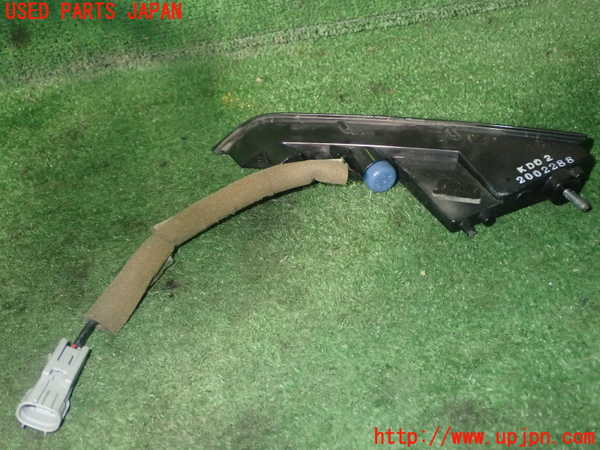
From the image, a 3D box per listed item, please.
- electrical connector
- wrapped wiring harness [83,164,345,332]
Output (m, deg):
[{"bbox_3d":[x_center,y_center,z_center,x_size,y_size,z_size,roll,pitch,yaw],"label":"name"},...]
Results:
[{"bbox_3d":[-0.138,0.093,0.414,0.029,0.019,0.048,9,40,10],"label":"electrical connector"},{"bbox_3d":[-0.058,0.000,0.524,0.060,0.022,0.249,31,48,32],"label":"wrapped wiring harness"}]

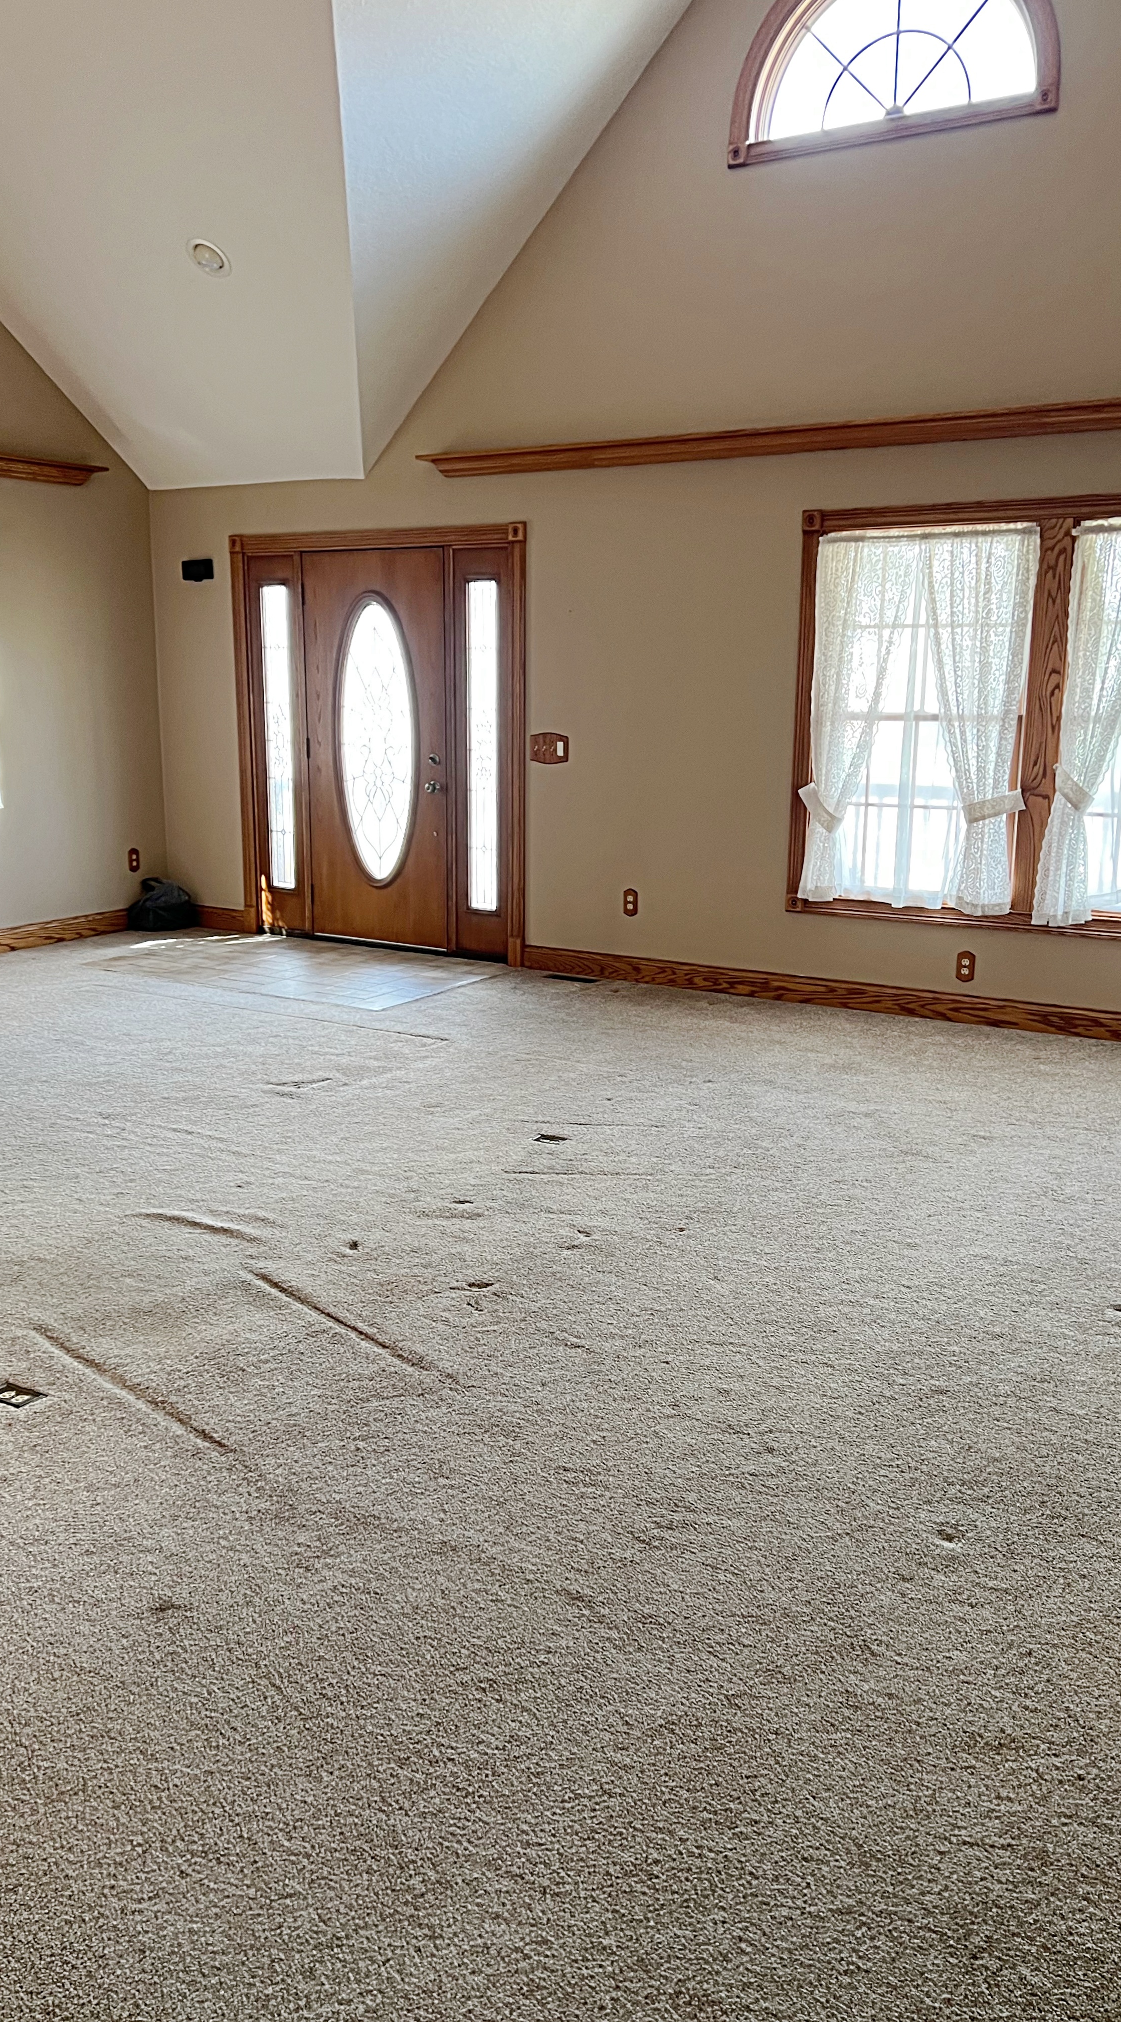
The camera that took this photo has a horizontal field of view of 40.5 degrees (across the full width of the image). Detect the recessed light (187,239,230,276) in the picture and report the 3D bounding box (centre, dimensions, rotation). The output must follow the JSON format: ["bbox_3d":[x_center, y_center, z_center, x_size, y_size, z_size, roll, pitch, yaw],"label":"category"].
[{"bbox_3d":[-1.540,-3.324,6.688,0.190,0.040,0.190,8,-22,31],"label":"recessed light"}]

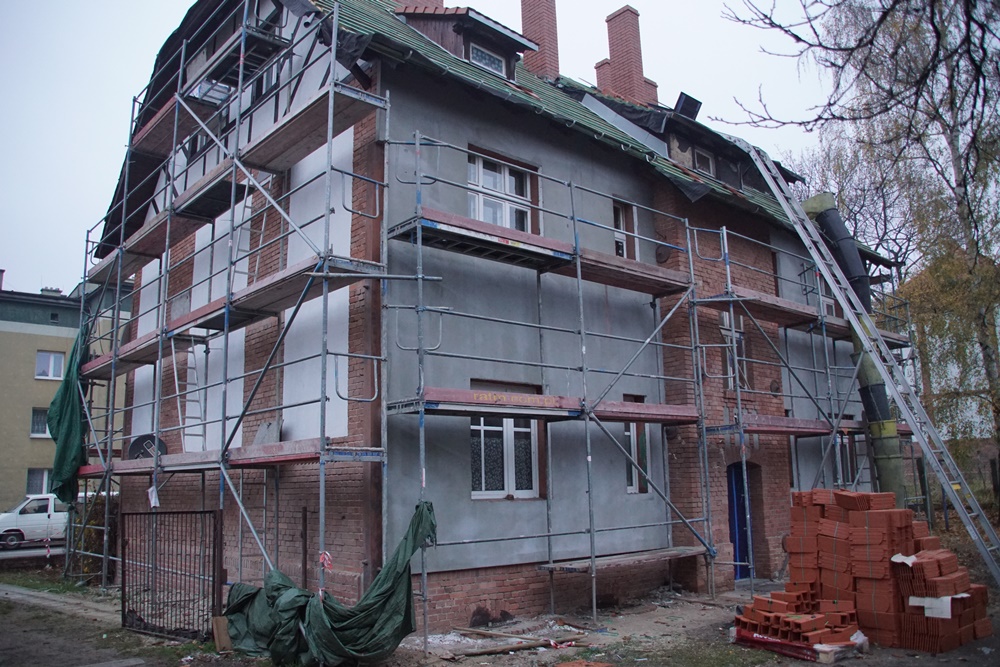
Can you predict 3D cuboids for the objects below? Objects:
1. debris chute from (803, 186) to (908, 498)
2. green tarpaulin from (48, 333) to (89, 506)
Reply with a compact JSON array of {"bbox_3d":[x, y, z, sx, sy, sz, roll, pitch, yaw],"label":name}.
[{"bbox_3d":[6.660,0.530,13.850,0.950,6.200,0.750,-15,-9,33],"label":"debris chute"},{"bbox_3d":[-8.927,1.694,15.500,0.680,3.550,0.500,7,-14,-41],"label":"green tarpaulin"}]

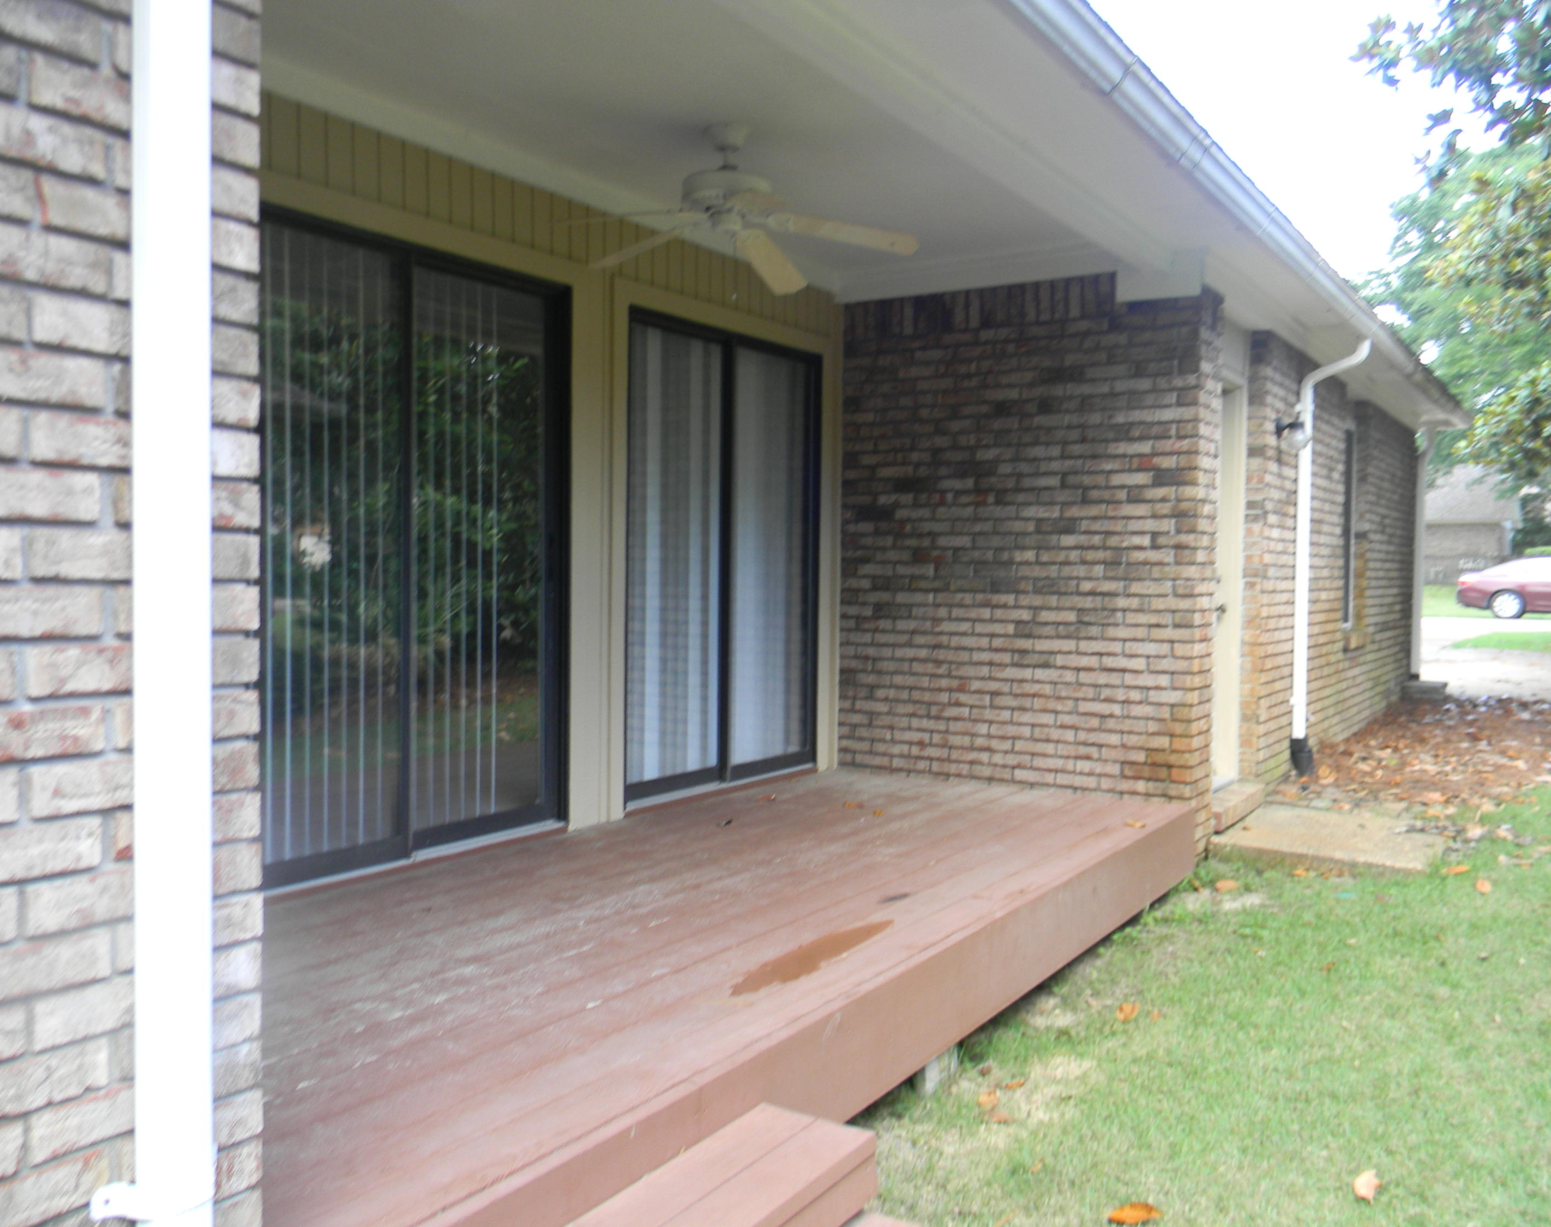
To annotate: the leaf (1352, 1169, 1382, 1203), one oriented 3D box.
[{"bbox_3d":[1.352,1.310,3.024,0.075,0.045,0.090,1,2,24],"label":"leaf"}]

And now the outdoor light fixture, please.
[{"bbox_3d":[2.732,-0.943,6.993,0.180,0.187,0.140,2,2,32],"label":"outdoor light fixture"}]

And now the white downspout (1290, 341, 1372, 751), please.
[{"bbox_3d":[3.126,-0.312,7.465,0.375,2.440,0.110,2,2,32],"label":"white downspout"}]

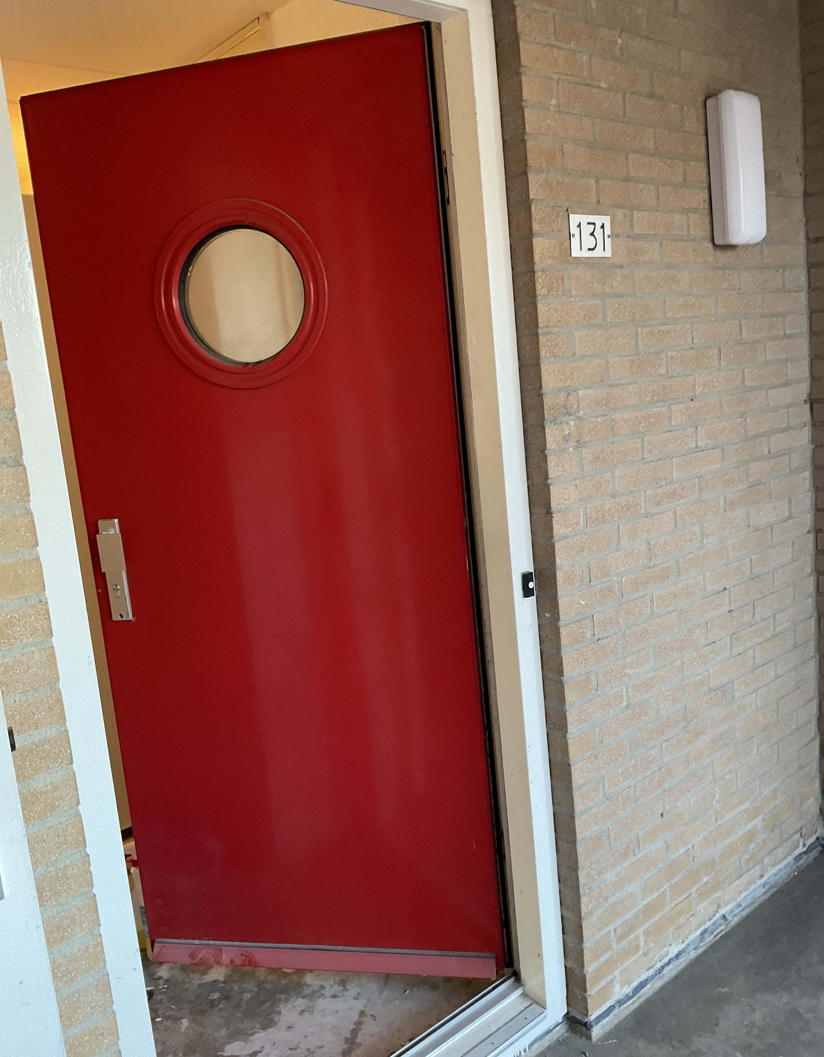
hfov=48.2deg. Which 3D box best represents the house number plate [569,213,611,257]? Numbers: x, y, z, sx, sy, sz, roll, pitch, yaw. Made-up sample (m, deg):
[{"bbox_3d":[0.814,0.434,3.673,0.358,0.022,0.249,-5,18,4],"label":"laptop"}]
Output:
[{"bbox_3d":[0.378,-0.616,1.939,0.134,0.084,0.006,-13,12,-39],"label":"house number plate"}]

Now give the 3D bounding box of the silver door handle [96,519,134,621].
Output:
[{"bbox_3d":[-0.699,0.101,2.171,0.070,0.247,0.047,-3,9,13],"label":"silver door handle"}]

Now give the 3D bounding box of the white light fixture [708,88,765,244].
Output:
[{"bbox_3d":[0.791,-0.864,2.227,0.120,0.339,0.080,-13,12,-39],"label":"white light fixture"}]

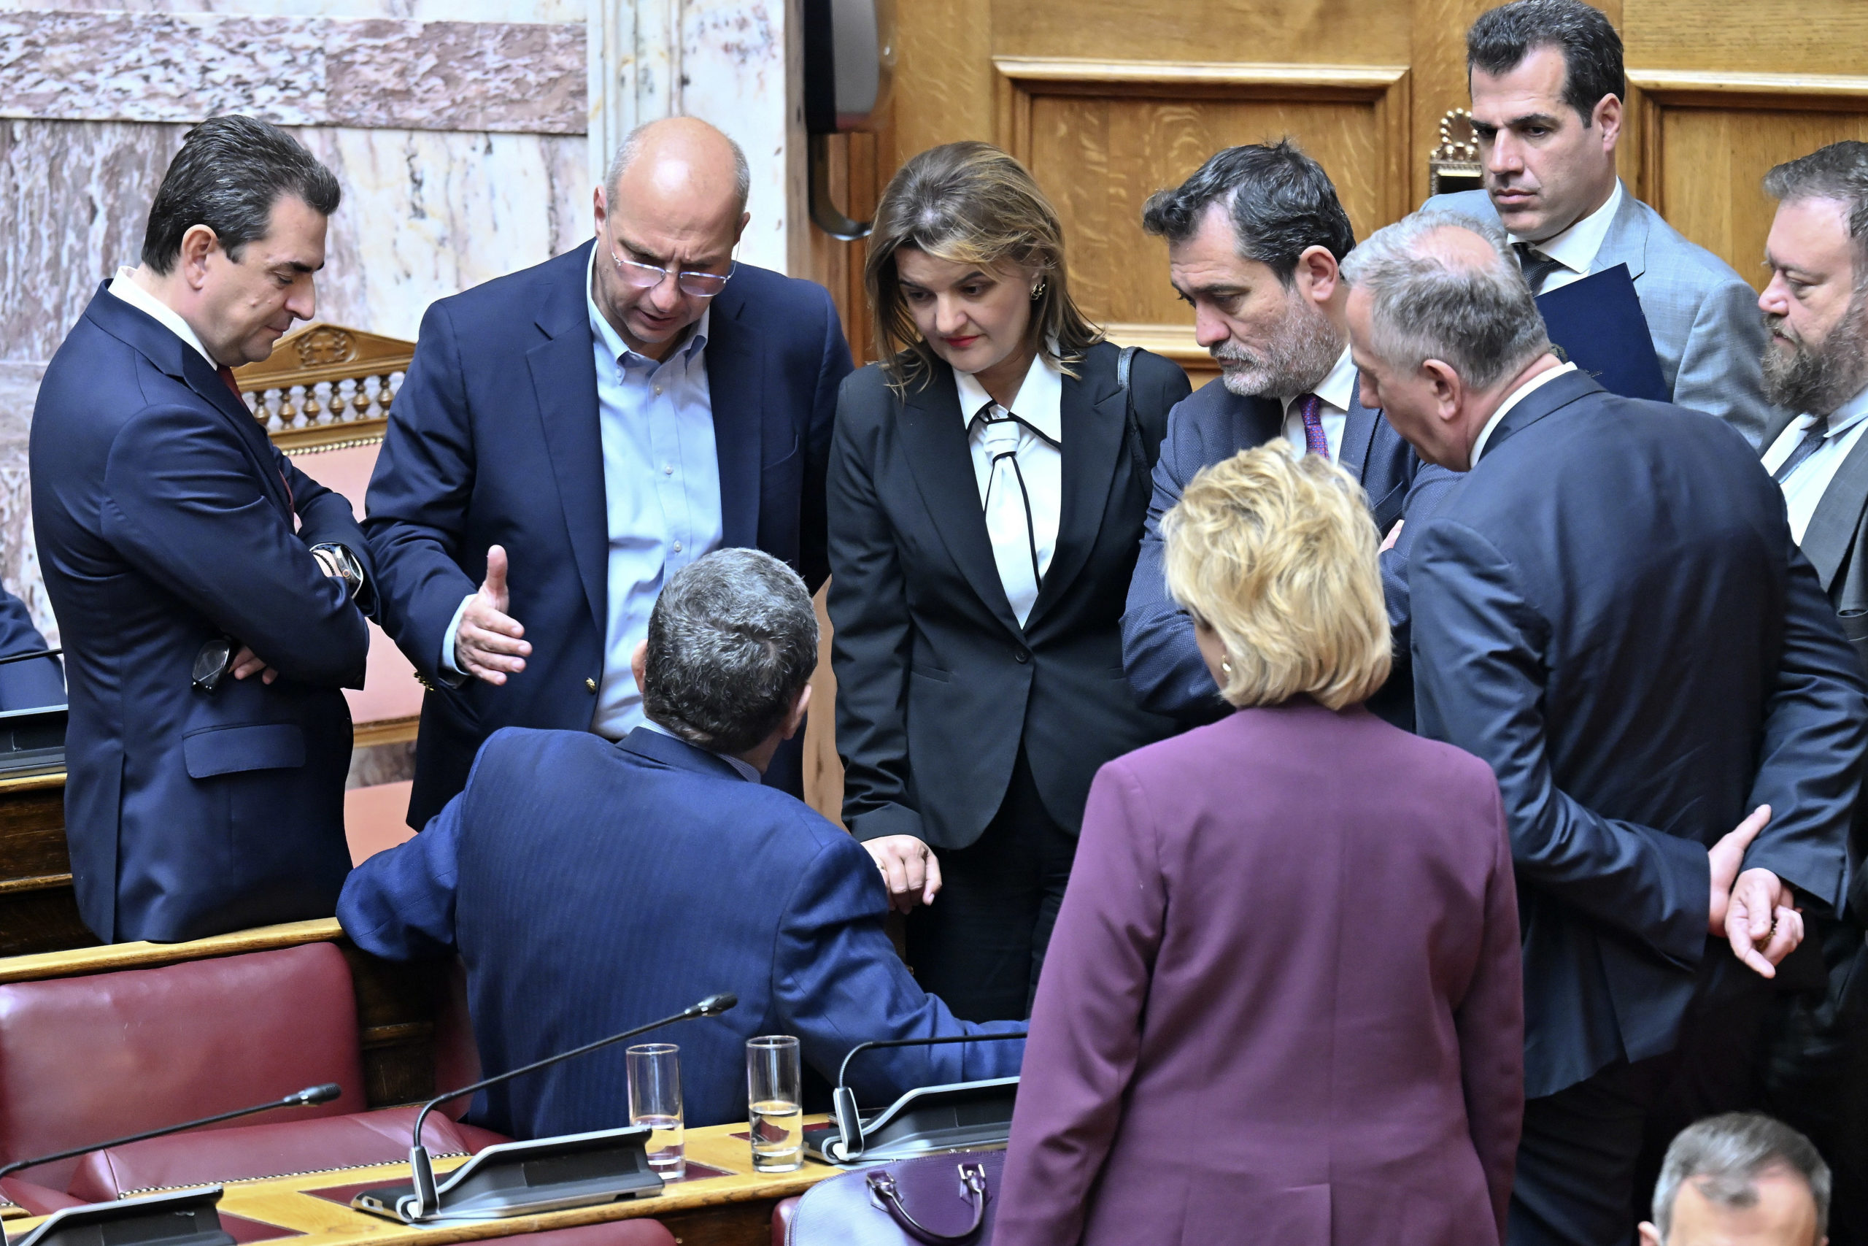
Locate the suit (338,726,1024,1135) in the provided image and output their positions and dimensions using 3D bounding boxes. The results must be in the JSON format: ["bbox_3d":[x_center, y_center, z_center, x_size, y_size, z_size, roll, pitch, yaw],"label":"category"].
[{"bbox_3d":[-0.258,0.378,20.250,0.740,0.600,0.460,2,12,12],"label":"suit"}]

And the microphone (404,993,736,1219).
[{"bbox_3d":[-0.376,0.499,19.800,0.355,0.205,0.045,-2,12,-10],"label":"microphone"}]

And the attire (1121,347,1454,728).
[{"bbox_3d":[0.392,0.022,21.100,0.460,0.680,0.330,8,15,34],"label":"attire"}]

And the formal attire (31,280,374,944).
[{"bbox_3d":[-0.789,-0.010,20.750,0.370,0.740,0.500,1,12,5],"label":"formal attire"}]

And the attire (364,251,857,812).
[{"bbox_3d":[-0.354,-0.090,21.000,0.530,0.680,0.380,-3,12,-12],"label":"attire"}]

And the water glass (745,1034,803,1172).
[{"bbox_3d":[-0.163,0.496,19.800,0.057,0.135,0.057,0,12,0],"label":"water glass"}]

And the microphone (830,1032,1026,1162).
[{"bbox_3d":[0.062,0.493,20.000,0.350,0.140,0.045,-2,12,-8],"label":"microphone"}]

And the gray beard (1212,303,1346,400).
[{"bbox_3d":[0.370,-0.297,20.950,0.110,0.115,0.145,-33,29,-31],"label":"gray beard"}]

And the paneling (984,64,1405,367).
[{"bbox_3d":[0.315,-0.478,22.500,0.490,0.370,0.050,1,12,9],"label":"paneling"}]

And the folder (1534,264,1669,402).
[{"bbox_3d":[0.709,-0.212,21.400,0.235,0.315,0.020,-14,5,27],"label":"folder"}]

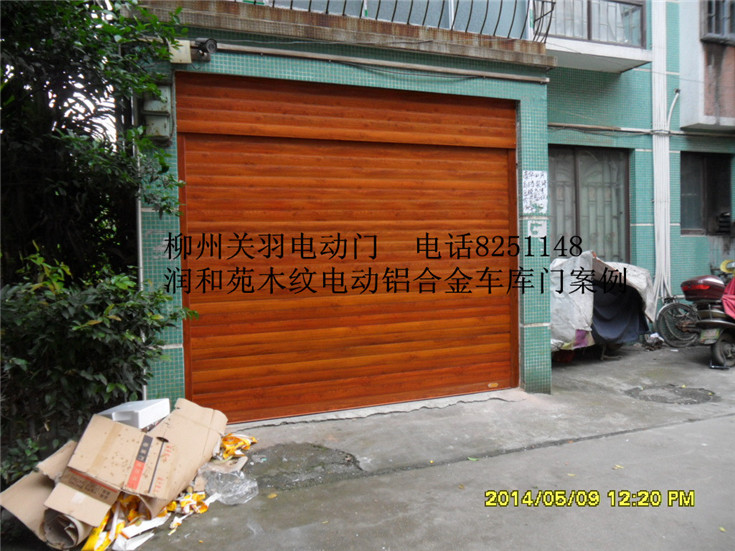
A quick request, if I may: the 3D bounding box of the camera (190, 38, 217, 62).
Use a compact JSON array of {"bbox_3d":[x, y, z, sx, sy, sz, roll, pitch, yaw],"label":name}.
[{"bbox_3d":[-1.082,-1.484,3.780,0.168,0.132,0.100,15,9,31],"label":"camera"}]

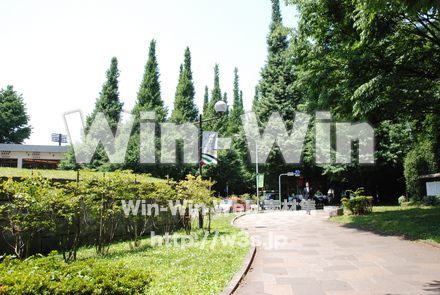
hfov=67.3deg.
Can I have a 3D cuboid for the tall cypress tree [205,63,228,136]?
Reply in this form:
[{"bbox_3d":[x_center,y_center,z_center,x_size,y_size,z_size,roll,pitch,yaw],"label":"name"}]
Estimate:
[{"bbox_3d":[-0.640,-3.047,60.473,5.400,25.190,5.400,0,-7,0],"label":"tall cypress tree"}]

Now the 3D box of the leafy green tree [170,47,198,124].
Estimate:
[{"bbox_3d":[-5.523,-4.308,54.509,6.000,25.790,6.000,0,-7,0],"label":"leafy green tree"}]

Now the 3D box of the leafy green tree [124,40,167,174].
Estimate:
[{"bbox_3d":[-10.838,-4.380,49.423,6.600,24.320,6.600,0,-7,0],"label":"leafy green tree"}]

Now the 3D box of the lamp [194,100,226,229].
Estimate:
[{"bbox_3d":[-0.356,0.588,12.380,1.150,4.790,0.450,0,-7,0],"label":"lamp"}]

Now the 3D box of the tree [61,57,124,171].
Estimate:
[{"bbox_3d":[-16.885,-2.812,44.128,8.000,19.290,8.000,0,-7,0],"label":"tree"}]

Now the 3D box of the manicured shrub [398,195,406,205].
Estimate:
[{"bbox_3d":[14.077,4.026,25.500,0.620,0.780,0.600,0,-6,0],"label":"manicured shrub"}]

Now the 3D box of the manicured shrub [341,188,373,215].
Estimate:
[{"bbox_3d":[7.076,2.803,17.100,1.680,1.330,1.500,0,-6,0],"label":"manicured shrub"}]

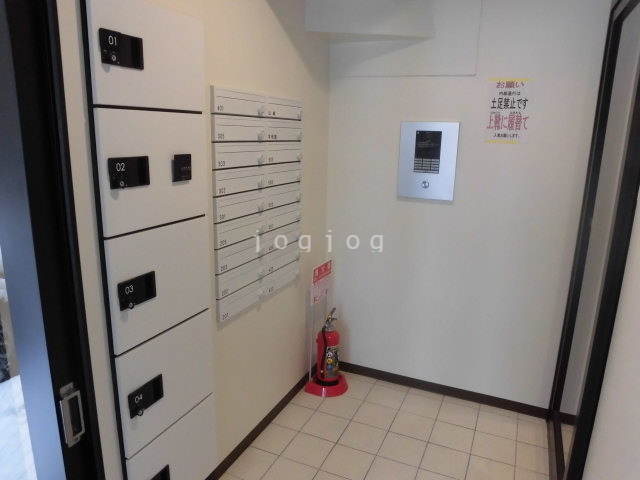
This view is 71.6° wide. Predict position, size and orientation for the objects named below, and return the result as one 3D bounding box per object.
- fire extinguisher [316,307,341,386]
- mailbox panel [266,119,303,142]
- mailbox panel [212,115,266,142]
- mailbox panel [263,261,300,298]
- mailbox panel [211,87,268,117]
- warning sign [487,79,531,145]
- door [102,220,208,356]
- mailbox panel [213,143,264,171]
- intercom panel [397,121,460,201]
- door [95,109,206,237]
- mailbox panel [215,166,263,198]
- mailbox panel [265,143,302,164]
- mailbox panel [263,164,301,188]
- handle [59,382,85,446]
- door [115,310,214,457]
[{"bbox_3d":[0.054,0.626,2.645,0.150,0.470,0.145,1,13,0],"label":"fire extinguisher"},{"bbox_3d":[-0.171,-0.519,2.103,0.025,0.100,0.352,7,14,24],"label":"mailbox panel"},{"bbox_3d":[-0.321,-0.447,1.789,0.025,0.100,0.352,7,14,24],"label":"mailbox panel"},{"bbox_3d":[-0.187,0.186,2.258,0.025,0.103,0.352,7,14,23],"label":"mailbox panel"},{"bbox_3d":[-0.311,-0.541,1.750,0.020,0.093,0.360,7,14,24],"label":"mailbox panel"},{"bbox_3d":[0.910,-0.621,2.138,0.199,0.301,0.005,7,14,24],"label":"warning sign"},{"bbox_3d":[-0.506,0.133,1.483,0.023,0.355,0.442,7,14,24],"label":"door"},{"bbox_3d":[-0.315,-0.343,1.796,0.020,0.097,0.360,7,14,24],"label":"mailbox panel"},{"bbox_3d":[0.563,-0.412,2.337,0.300,0.401,0.020,7,14,24],"label":"intercom panel"},{"bbox_3d":[-0.500,-0.222,1.404,0.023,0.357,0.442,7,14,24],"label":"door"},{"bbox_3d":[-0.324,-0.249,1.833,0.025,0.100,0.352,7,14,24],"label":"mailbox panel"},{"bbox_3d":[-0.173,-0.419,2.126,0.025,0.100,0.352,7,14,24],"label":"mailbox panel"},{"bbox_3d":[-0.167,-0.316,2.138,0.020,0.097,0.360,7,14,24],"label":"mailbox panel"},{"bbox_3d":[-0.698,0.492,1.247,0.030,0.180,0.055,7,14,24],"label":"handle"},{"bbox_3d":[-0.522,0.488,1.580,0.030,0.362,0.440,7,14,24],"label":"door"}]

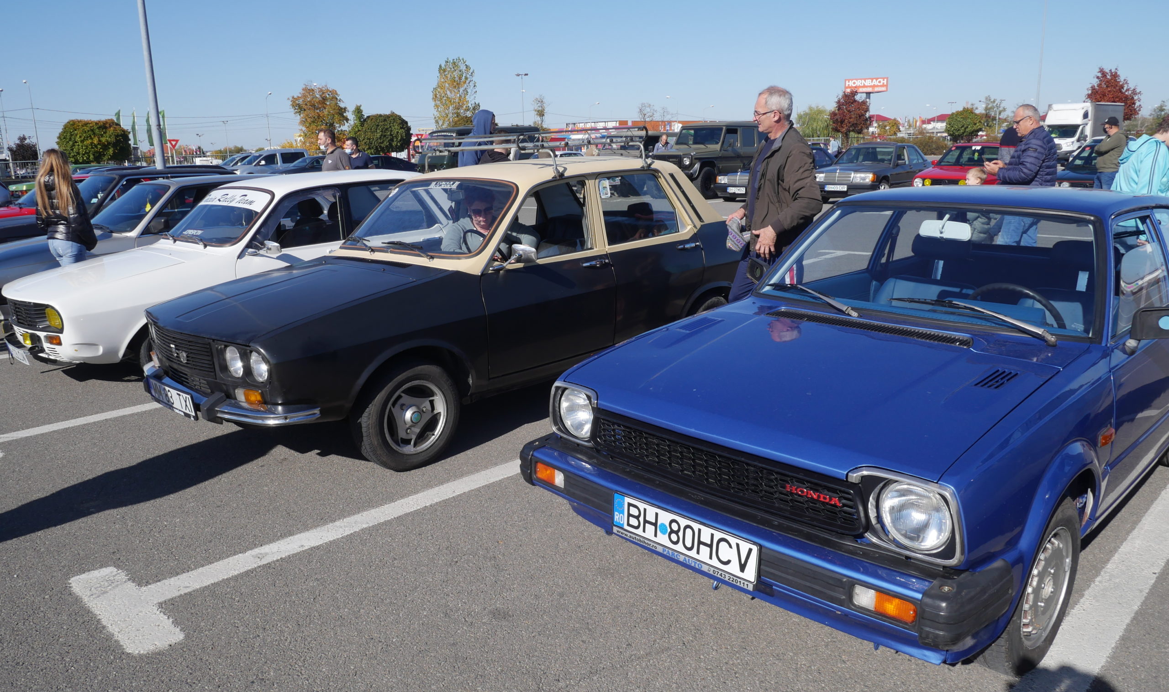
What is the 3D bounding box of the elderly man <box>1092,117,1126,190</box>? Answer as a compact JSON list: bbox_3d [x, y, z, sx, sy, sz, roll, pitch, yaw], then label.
[{"bbox_3d":[8.087,-2.612,12.578,0.460,1.770,0.540,3,15,17],"label":"elderly man"}]

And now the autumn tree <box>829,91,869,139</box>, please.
[{"bbox_3d":[22.649,-18.907,69.599,3.309,5.371,3.309,3,15,17],"label":"autumn tree"}]

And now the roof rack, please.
[{"bbox_3d":[-0.317,-1.191,5.005,1.080,0.270,1.120,-14,19,-42],"label":"roof rack"}]

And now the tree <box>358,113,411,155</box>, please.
[{"bbox_3d":[-12.090,-12.400,50.472,3.000,4.033,3.000,-1,14,0],"label":"tree"}]

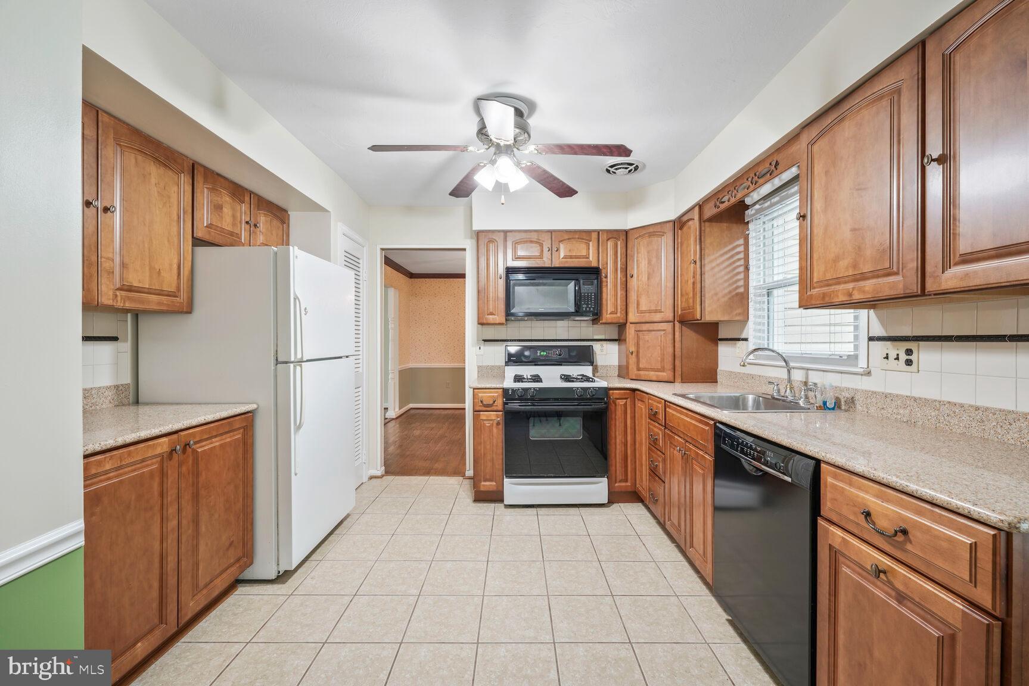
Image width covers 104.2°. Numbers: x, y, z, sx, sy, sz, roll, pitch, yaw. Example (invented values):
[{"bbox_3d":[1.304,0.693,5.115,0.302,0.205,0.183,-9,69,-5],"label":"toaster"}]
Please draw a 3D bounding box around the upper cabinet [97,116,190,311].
[{"bbox_3d":[-1.770,-0.523,1.772,0.330,0.755,0.452,0,0,0],"label":"upper cabinet"}]

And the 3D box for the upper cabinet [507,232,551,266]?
[{"bbox_3d":[0.119,-0.766,3.431,0.377,0.303,0.330,0,0,0],"label":"upper cabinet"}]

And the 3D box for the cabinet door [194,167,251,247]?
[{"bbox_3d":[-1.580,-0.700,2.180,0.030,0.370,0.420,0,0,0],"label":"cabinet door"}]

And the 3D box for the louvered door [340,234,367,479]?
[{"bbox_3d":[-1.318,0.192,3.275,0.035,2.035,0.480,0,0,0],"label":"louvered door"}]

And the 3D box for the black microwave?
[{"bbox_3d":[0.309,-0.412,3.405,0.757,0.404,0.385,0,0,0],"label":"black microwave"}]

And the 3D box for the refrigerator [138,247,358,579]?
[{"bbox_3d":[-1.513,0.367,2.469,0.820,1.717,0.825,0,0,0],"label":"refrigerator"}]

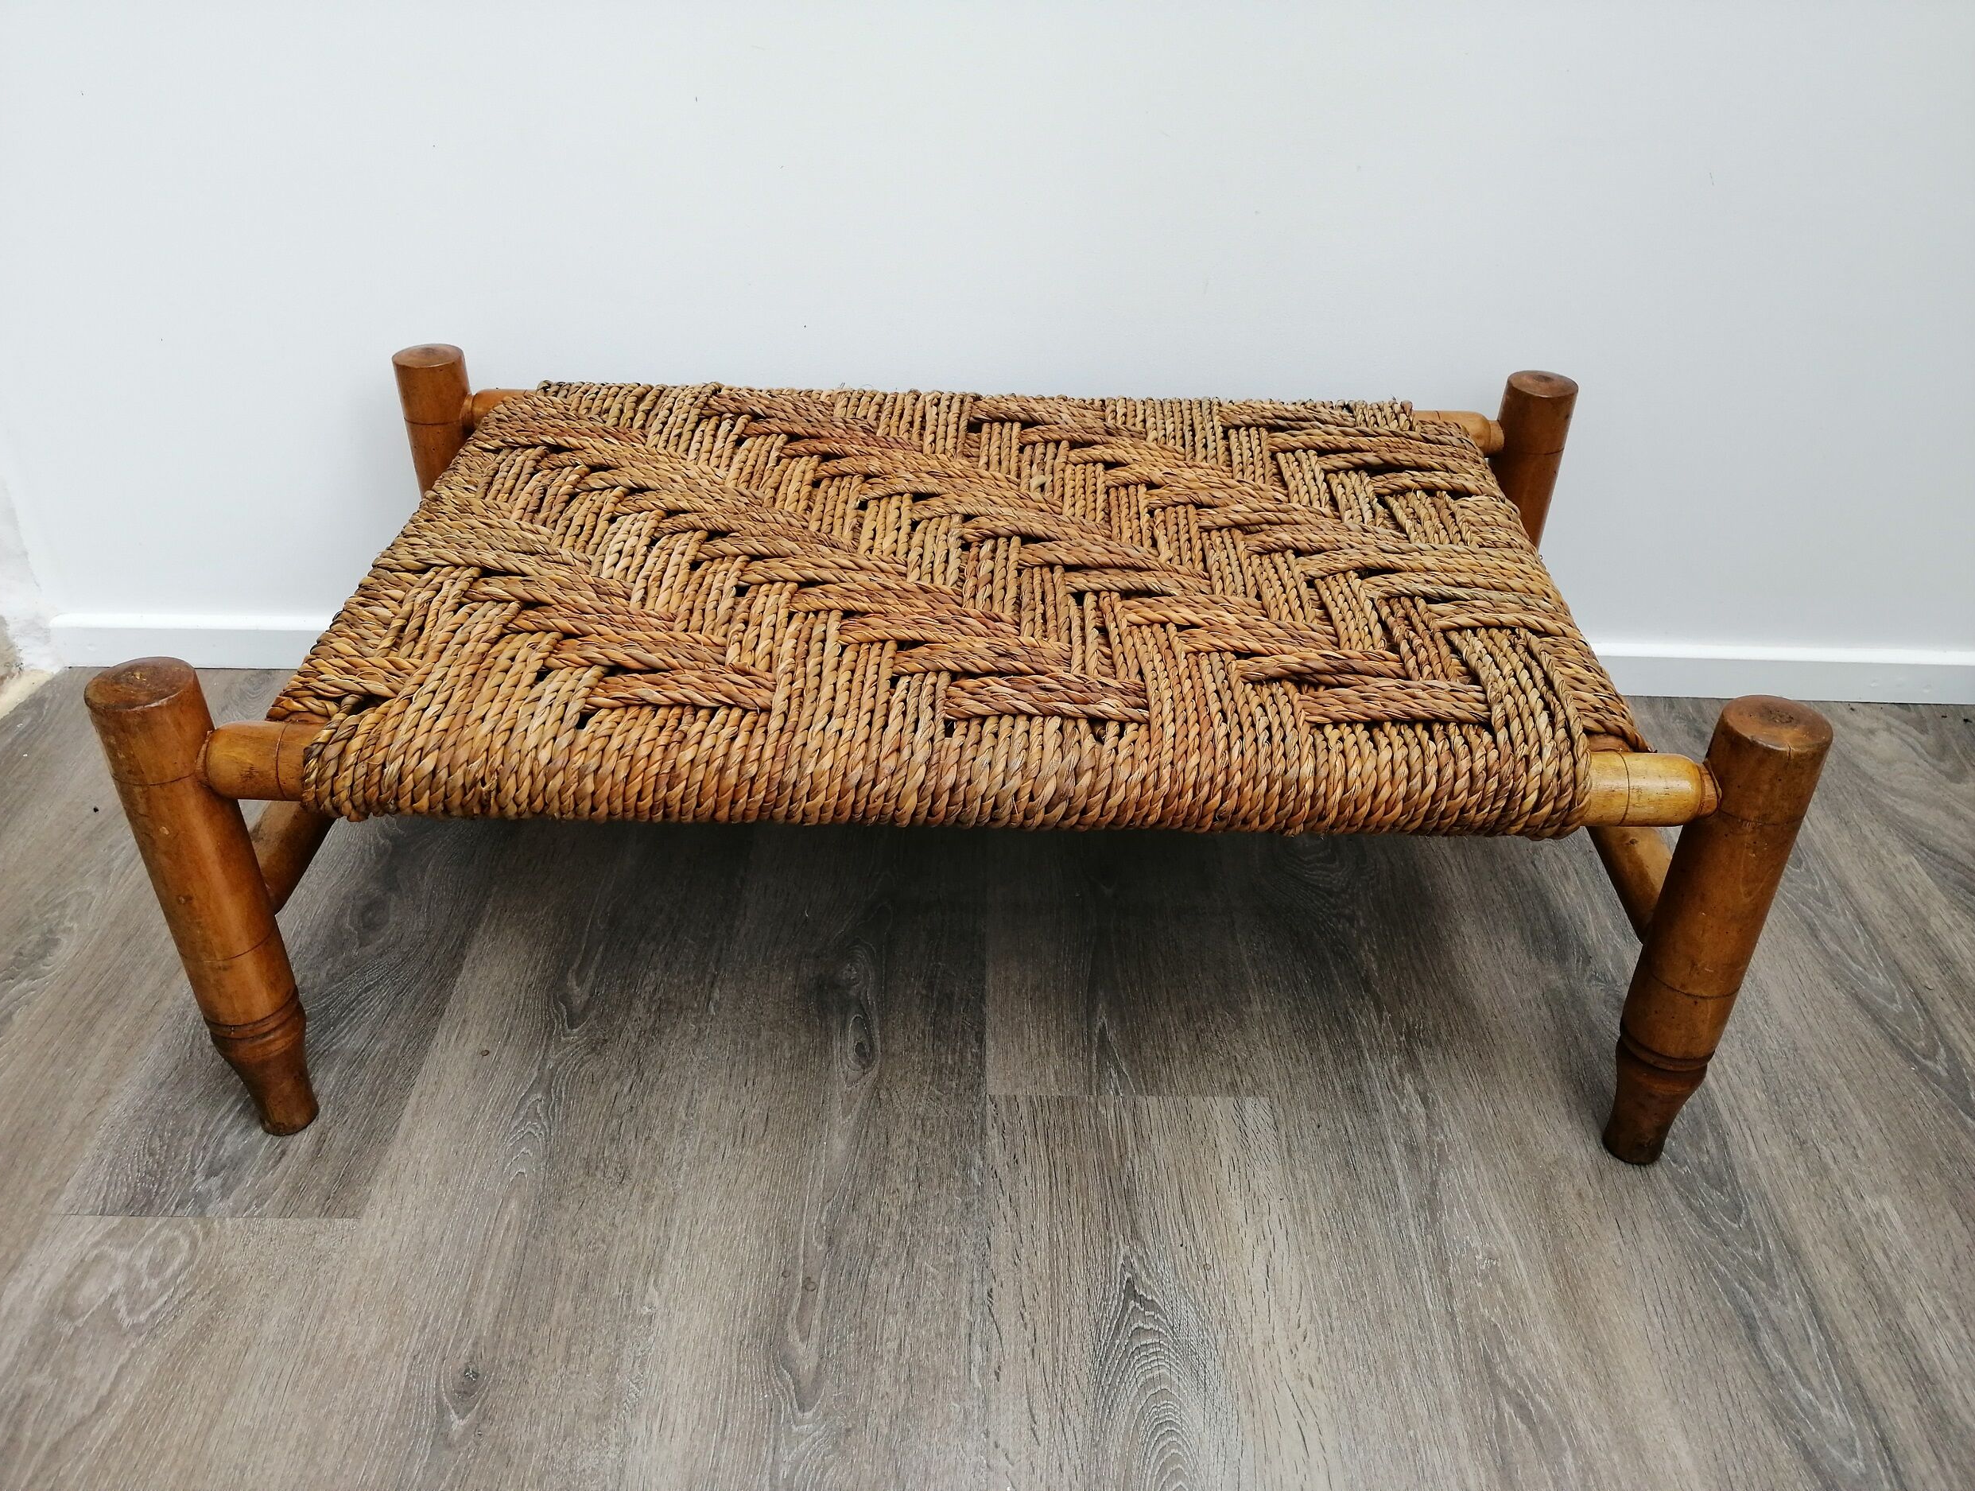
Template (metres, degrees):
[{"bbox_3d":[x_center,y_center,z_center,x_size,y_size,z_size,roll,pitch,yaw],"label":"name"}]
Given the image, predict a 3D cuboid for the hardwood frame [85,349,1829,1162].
[{"bbox_3d":[-0.012,-0.020,1.126,0.938,0.339,0.542,1,34,1],"label":"hardwood frame"}]

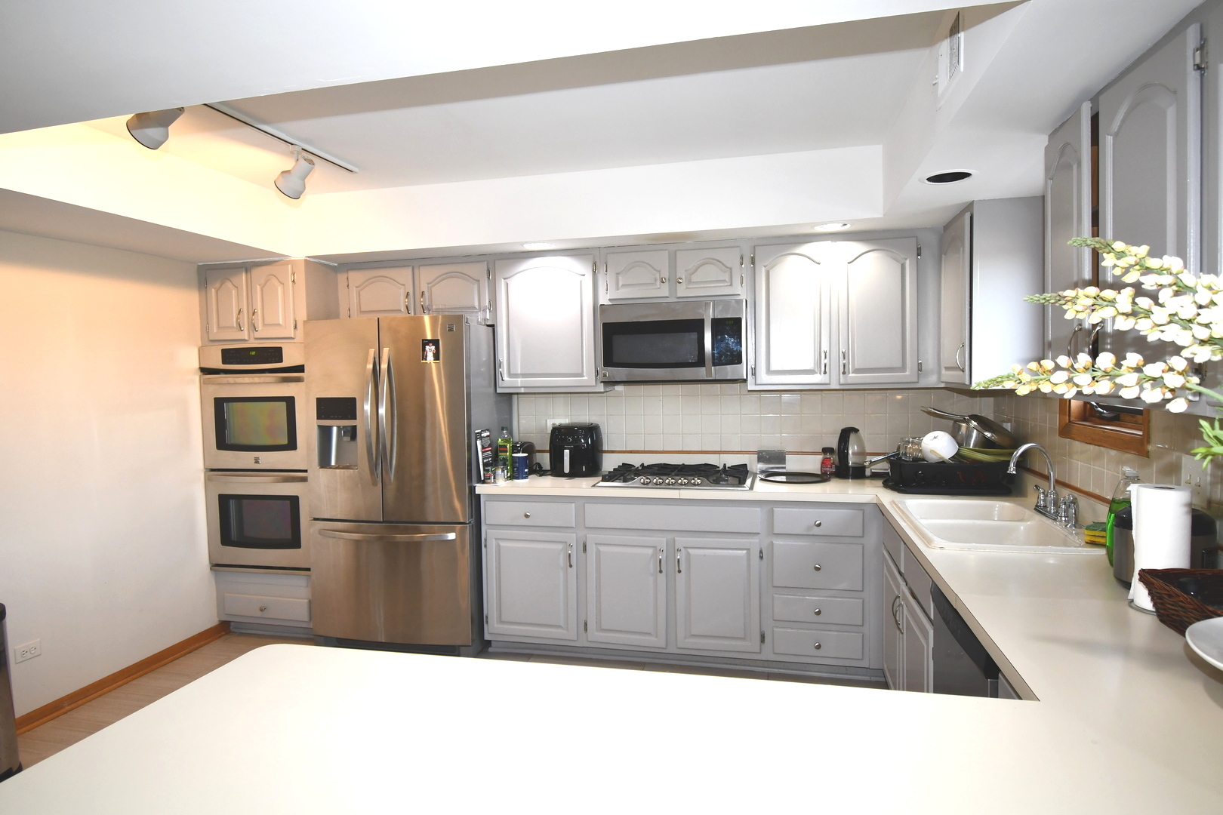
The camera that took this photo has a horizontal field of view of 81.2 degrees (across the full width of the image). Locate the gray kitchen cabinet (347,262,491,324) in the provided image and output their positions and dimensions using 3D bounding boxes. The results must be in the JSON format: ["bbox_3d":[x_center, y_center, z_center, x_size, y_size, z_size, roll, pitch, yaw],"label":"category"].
[{"bbox_3d":[-1.089,-0.659,4.209,0.957,0.380,0.325,0,3,13],"label":"gray kitchen cabinet"}]

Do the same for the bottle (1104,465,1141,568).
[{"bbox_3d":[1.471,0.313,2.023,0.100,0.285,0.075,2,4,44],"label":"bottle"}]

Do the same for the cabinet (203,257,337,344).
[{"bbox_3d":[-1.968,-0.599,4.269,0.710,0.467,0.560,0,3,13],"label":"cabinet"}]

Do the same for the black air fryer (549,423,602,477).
[{"bbox_3d":[-0.199,0.238,3.998,0.260,0.290,0.300,0,3,13],"label":"black air fryer"}]

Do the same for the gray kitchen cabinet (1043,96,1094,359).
[{"bbox_3d":[1.359,-0.398,1.873,0.326,0.750,0.310,0,3,13],"label":"gray kitchen cabinet"}]

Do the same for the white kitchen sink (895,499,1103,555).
[{"bbox_3d":[1.396,0.513,2.626,0.550,0.202,0.845,0,3,13],"label":"white kitchen sink"}]

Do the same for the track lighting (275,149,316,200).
[{"bbox_3d":[-1.308,-0.971,2.963,0.170,0.205,0.150,0,3,25],"label":"track lighting"}]

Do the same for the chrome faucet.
[{"bbox_3d":[1.629,0.270,2.717,0.195,0.290,0.325,0,3,13],"label":"chrome faucet"}]

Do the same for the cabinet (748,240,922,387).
[{"bbox_3d":[1.141,-0.476,3.684,0.845,0.758,0.325,0,3,13],"label":"cabinet"}]

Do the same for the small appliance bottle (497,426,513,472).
[{"bbox_3d":[-0.586,0.246,3.942,0.078,0.292,0.080,0,3,13],"label":"small appliance bottle"}]

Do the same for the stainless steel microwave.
[{"bbox_3d":[0.352,-0.348,3.841,0.760,0.406,0.400,0,3,13],"label":"stainless steel microwave"}]

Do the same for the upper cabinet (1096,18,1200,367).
[{"bbox_3d":[1.281,-0.375,1.505,0.325,0.715,0.410,0,3,13],"label":"upper cabinet"}]

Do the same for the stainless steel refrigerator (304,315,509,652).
[{"bbox_3d":[-1.084,0.423,3.975,0.900,1.780,0.730,0,3,13],"label":"stainless steel refrigerator"}]

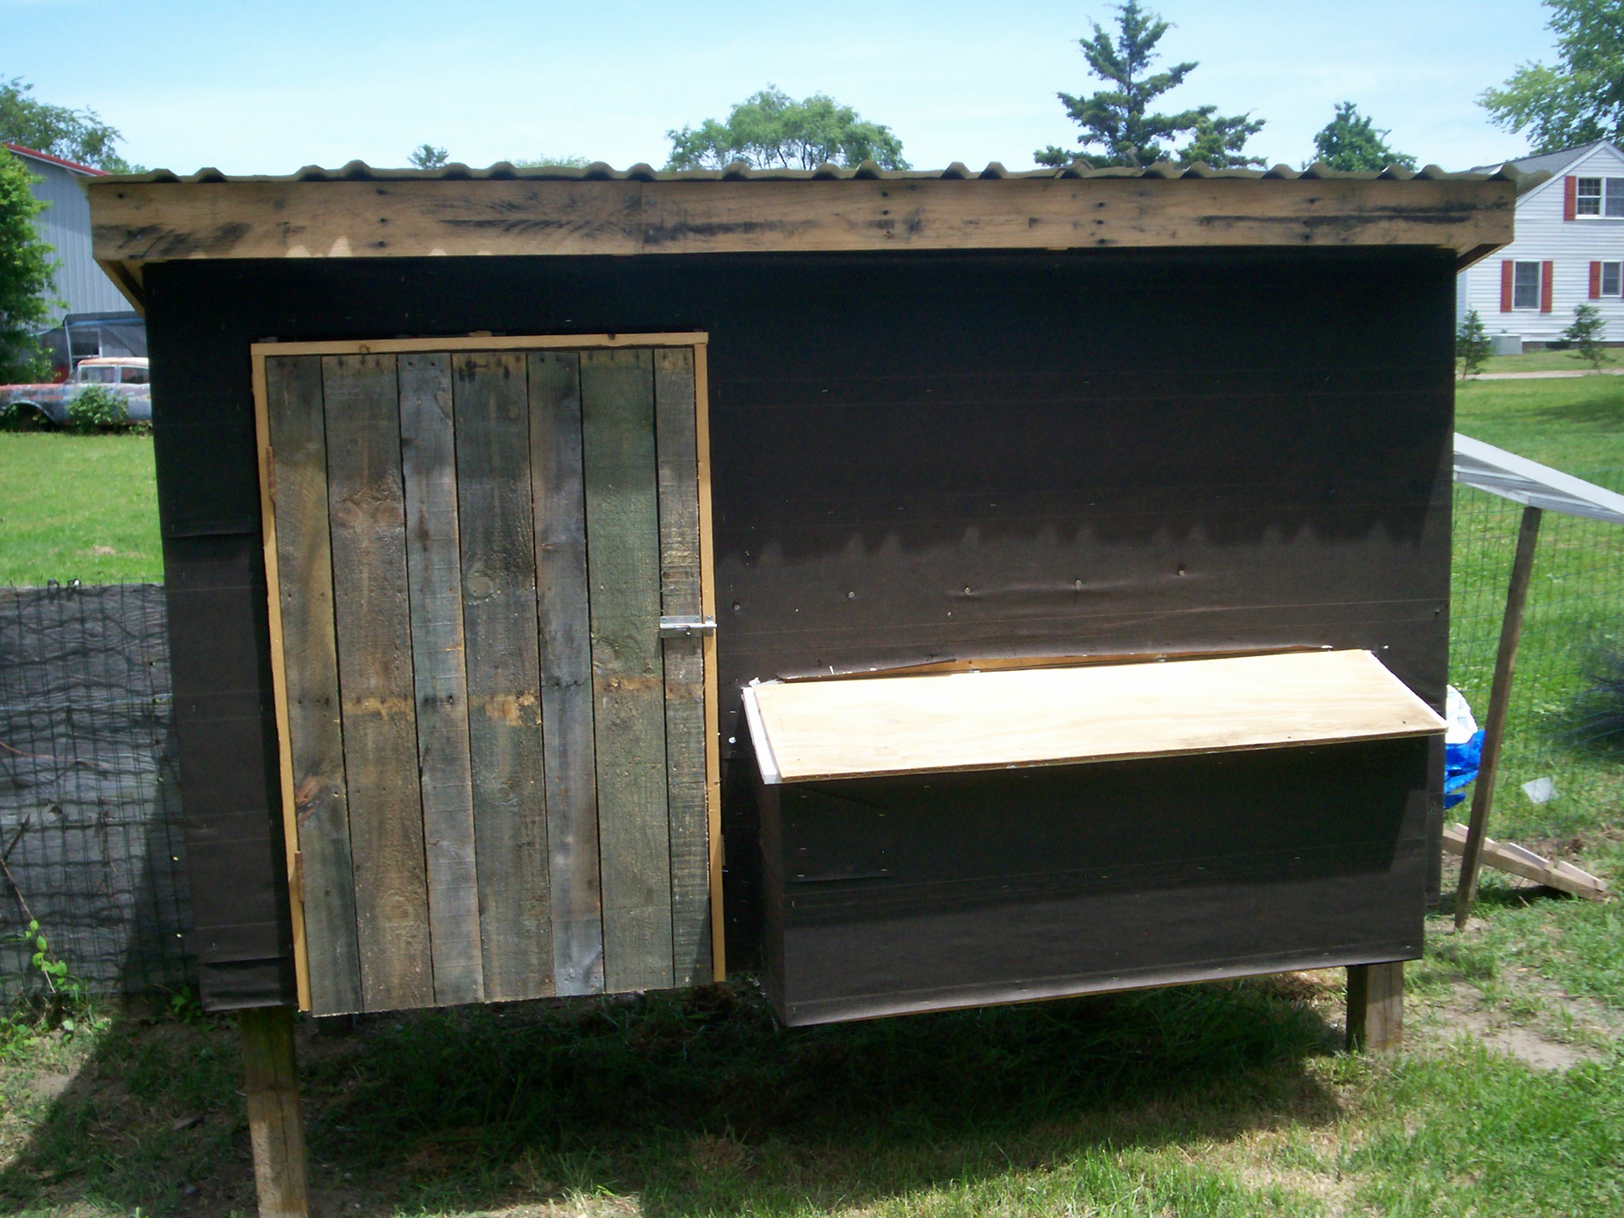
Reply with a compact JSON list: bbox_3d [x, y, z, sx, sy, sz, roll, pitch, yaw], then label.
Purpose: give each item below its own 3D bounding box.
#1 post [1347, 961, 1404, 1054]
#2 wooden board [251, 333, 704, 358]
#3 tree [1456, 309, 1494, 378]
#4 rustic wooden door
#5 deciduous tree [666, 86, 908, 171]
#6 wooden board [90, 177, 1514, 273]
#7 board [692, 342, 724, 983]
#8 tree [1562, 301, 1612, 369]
[{"bbox_3d":[1.226,0.770,3.674,0.087,0.370,0.087,-3,9,-10],"label":"post"},{"bbox_3d":[-0.585,-0.468,3.003,0.792,0.022,0.022,-3,9,-10],"label":"wooden board"},{"bbox_3d":[13.738,-5.502,35.000,0.830,1.433,0.830,2,9,21],"label":"tree"},{"bbox_3d":[-0.572,0.135,3.102,0.767,1.224,0.035,-3,9,-10],"label":"rustic wooden door"},{"bbox_3d":[-1.082,-16.983,72.000,10.400,10.655,10.400,-1,9,-1],"label":"deciduous tree"},{"bbox_3d":[0.079,-0.703,3.025,2.578,0.120,0.027,-3,9,-10],"label":"wooden board"},{"bbox_3d":[-0.192,0.115,3.163,0.024,1.198,0.022,-3,9,-10],"label":"board"},{"bbox_3d":[16.523,-5.787,36.000,1.000,1.487,1.000,3,9,24],"label":"tree"}]

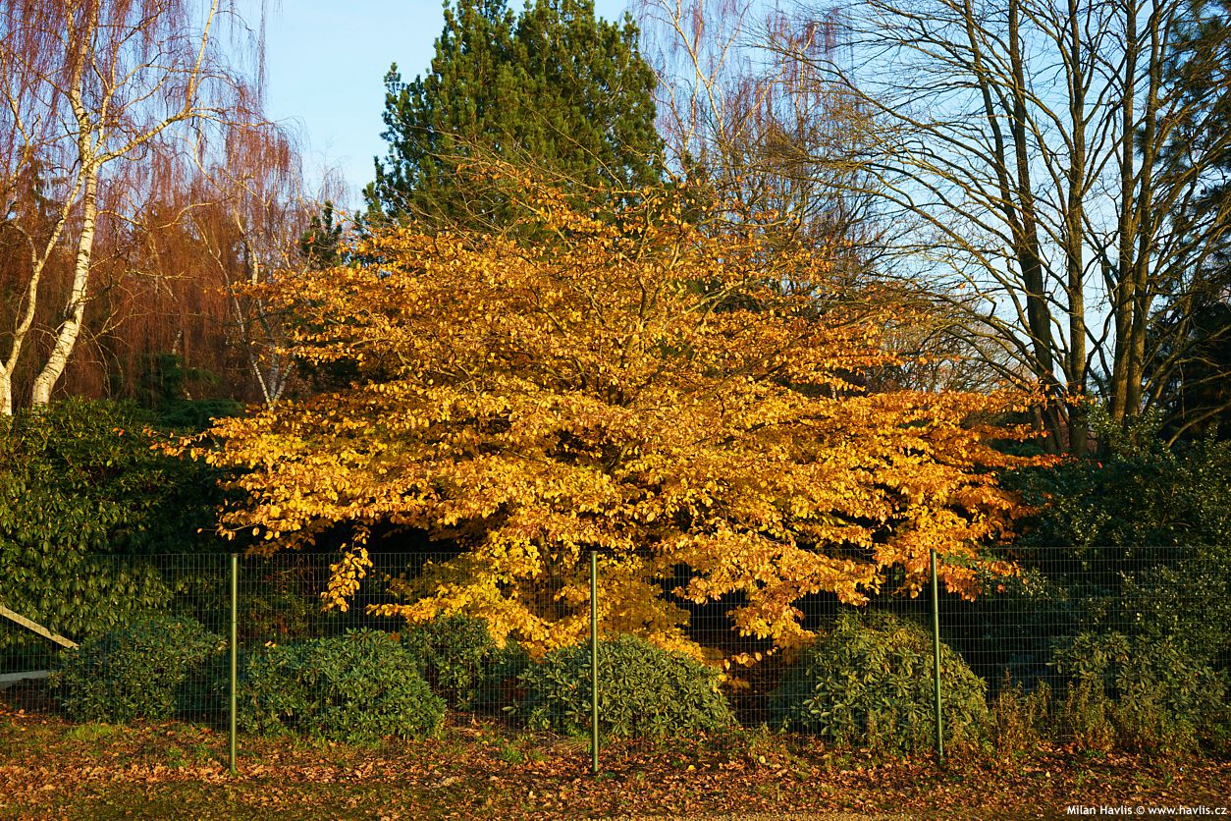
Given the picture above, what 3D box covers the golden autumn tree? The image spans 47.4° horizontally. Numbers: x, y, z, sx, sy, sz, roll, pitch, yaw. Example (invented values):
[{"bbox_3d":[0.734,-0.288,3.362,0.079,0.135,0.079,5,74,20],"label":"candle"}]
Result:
[{"bbox_3d":[0.020,0.220,13.800,8.400,5.100,7.000,0,-5,0],"label":"golden autumn tree"}]

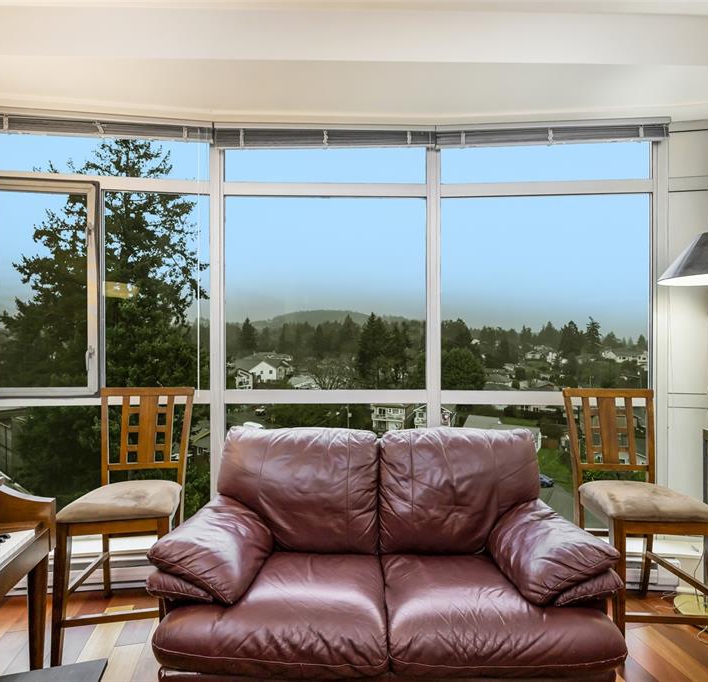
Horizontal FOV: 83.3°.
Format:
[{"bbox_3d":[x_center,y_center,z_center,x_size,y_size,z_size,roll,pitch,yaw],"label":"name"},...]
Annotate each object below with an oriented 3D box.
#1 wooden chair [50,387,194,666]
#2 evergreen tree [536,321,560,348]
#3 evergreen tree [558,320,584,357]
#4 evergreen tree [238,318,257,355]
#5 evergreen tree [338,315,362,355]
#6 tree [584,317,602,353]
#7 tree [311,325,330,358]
[{"bbox_3d":[-1.057,0.803,1.910,0.485,1.094,0.510,0,0,-10],"label":"wooden chair"},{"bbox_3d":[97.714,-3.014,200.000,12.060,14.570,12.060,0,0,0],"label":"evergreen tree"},{"bbox_3d":[92.879,-0.854,170.000,11.100,15.800,11.100,0,0,0],"label":"evergreen tree"},{"bbox_3d":[-40.128,-1.507,150.000,6.780,13.940,6.780,0,0,0],"label":"evergreen tree"},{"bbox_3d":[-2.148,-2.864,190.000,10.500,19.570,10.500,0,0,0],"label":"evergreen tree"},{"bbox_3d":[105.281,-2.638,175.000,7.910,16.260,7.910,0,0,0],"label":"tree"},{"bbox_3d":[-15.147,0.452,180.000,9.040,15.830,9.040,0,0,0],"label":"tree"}]

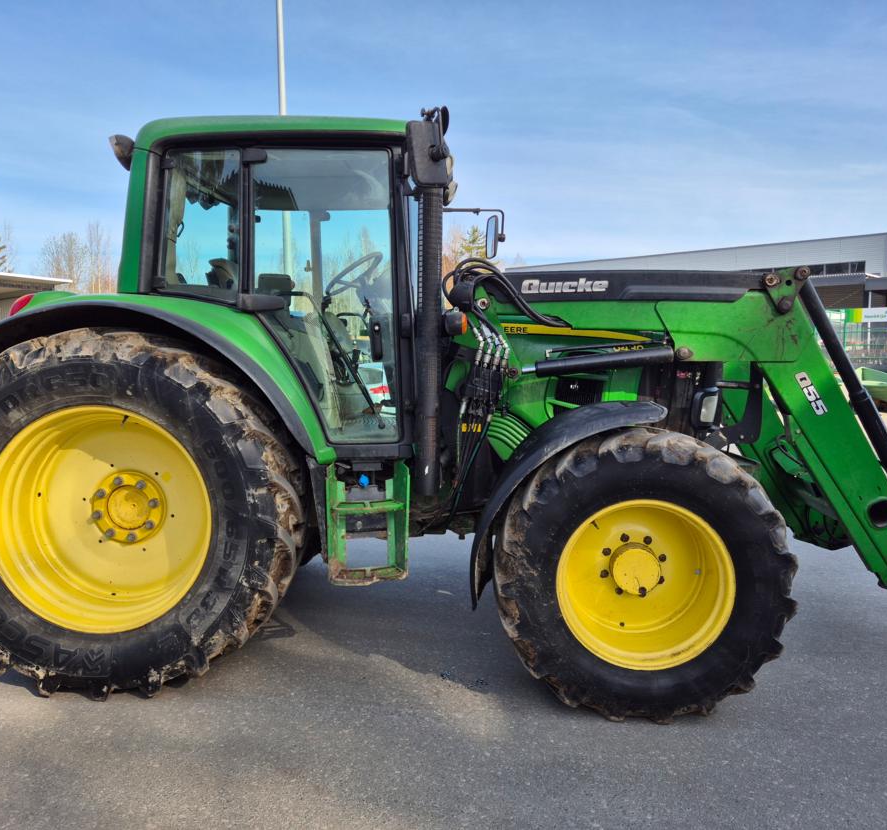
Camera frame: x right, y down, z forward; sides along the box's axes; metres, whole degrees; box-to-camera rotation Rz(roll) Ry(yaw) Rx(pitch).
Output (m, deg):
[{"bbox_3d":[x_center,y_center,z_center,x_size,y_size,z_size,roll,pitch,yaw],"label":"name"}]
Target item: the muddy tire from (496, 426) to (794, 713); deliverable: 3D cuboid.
[{"bbox_3d":[0.897,0.696,3.394,1.310,1.270,0.470,2,4,7],"label":"muddy tire"}]

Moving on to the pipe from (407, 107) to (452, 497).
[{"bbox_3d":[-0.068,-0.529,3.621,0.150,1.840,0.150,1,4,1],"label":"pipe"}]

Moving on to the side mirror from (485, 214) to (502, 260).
[{"bbox_3d":[0.342,-1.259,5.186,0.070,0.310,0.190,-1,5,-22],"label":"side mirror"}]

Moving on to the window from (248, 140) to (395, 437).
[{"bbox_3d":[-0.573,-0.577,3.595,0.745,1.400,0.070,1,4,1],"label":"window"}]

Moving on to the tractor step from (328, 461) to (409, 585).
[{"bbox_3d":[-0.354,0.524,3.612,0.375,0.600,0.250,1,4,1],"label":"tractor step"}]

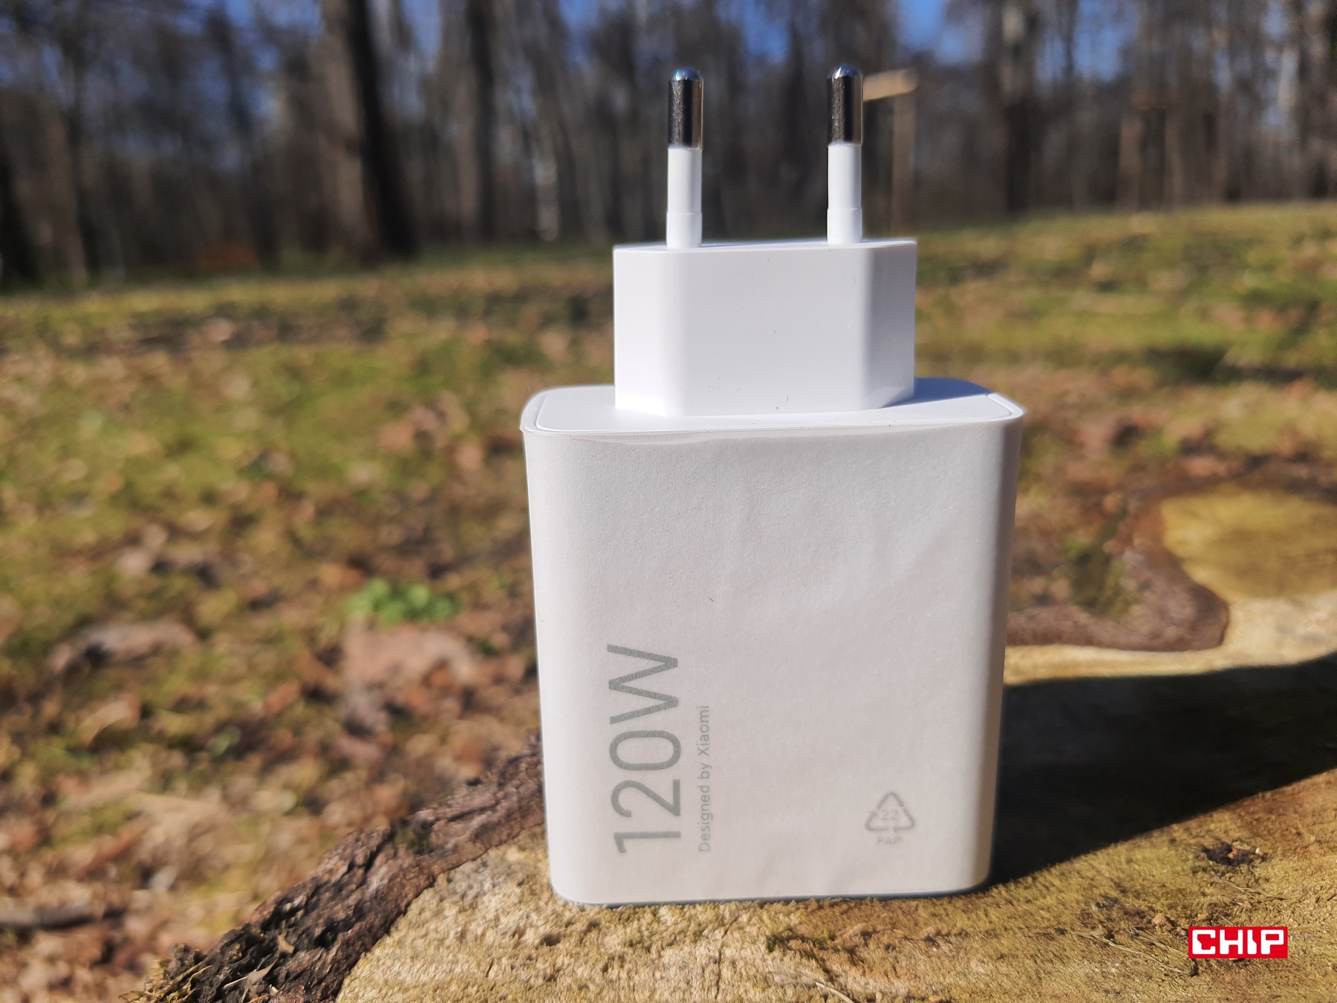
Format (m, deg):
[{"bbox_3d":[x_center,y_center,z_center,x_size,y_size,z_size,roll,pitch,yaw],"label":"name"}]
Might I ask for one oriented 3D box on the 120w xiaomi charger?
[{"bbox_3d":[0.011,-0.002,0.123,0.055,0.095,0.031,-2,16,-1],"label":"120w xiaomi charger"}]

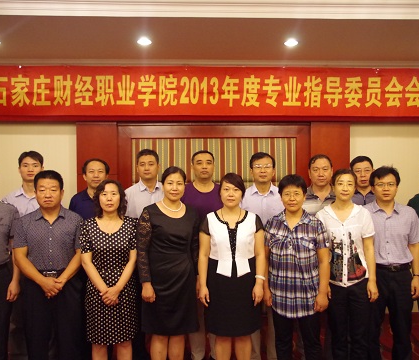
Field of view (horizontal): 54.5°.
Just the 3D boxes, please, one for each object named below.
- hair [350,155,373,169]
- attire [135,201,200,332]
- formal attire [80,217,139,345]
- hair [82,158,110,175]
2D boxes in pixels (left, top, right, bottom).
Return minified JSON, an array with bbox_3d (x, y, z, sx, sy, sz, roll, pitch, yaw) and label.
[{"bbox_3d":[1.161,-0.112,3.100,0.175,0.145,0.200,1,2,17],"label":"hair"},{"bbox_3d":[-0.270,0.567,2.680,0.410,0.830,0.260,0,2,-11],"label":"attire"},{"bbox_3d":[-0.656,0.643,2.680,0.380,0.800,0.250,0,2,-11],"label":"formal attire"},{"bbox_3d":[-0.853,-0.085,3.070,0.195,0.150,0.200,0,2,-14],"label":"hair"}]

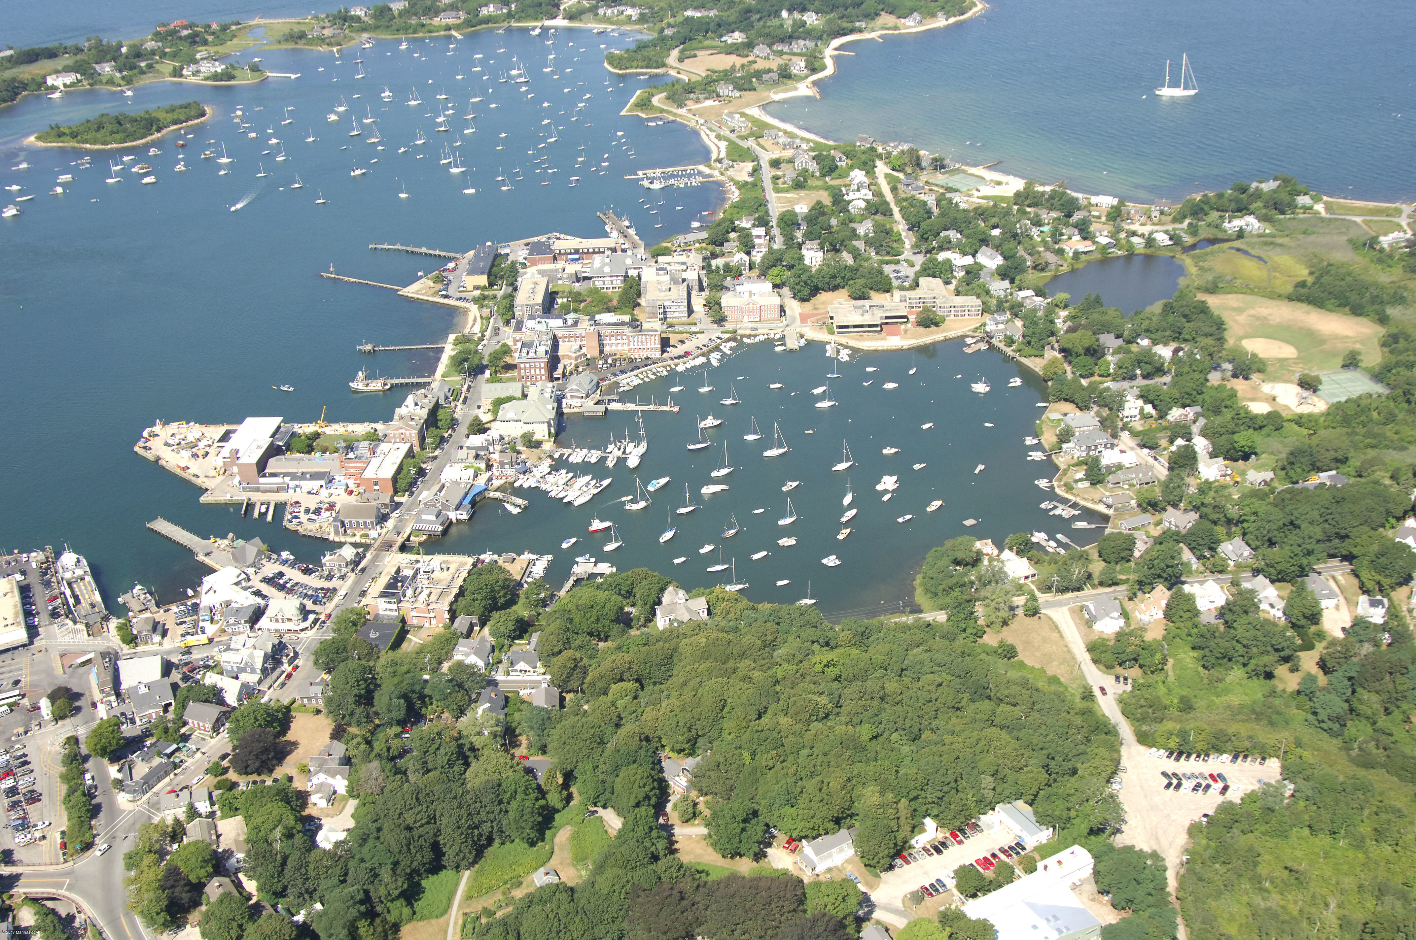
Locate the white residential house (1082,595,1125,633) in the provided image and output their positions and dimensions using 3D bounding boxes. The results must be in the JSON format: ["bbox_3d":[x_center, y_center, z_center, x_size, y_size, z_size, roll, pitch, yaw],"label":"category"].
[{"bbox_3d":[158.970,57.470,563.550,12.960,7.910,14.530,1,27,7],"label":"white residential house"}]

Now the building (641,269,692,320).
[{"bbox_3d":[-26.790,-113.690,908.380,29.500,13.800,58.000,-2,27,2],"label":"building"}]

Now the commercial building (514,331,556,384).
[{"bbox_3d":[-101.910,-68.010,841.920,17.750,14.250,48.610,-3,27,0],"label":"commercial building"}]

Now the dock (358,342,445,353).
[{"bbox_3d":[-186.950,-74.920,862.050,54.070,3.500,8.000,-2,28,2],"label":"dock"}]

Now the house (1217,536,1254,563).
[{"bbox_3d":[225.550,35.050,602.340,11.350,8.180,9.880,-3,27,-2],"label":"house"}]

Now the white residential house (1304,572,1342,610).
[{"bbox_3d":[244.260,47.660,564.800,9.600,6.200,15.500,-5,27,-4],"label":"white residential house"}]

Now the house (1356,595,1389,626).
[{"bbox_3d":[264.490,55.180,561.860,9.200,7.500,10.800,0,28,4],"label":"house"}]

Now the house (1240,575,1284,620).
[{"bbox_3d":[225.070,51.370,572.670,10.600,9.300,21.000,-4,28,-2],"label":"house"}]

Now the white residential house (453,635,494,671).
[{"bbox_3d":[-93.620,72.720,559.560,13.160,7.930,12.990,1,27,7],"label":"white residential house"}]

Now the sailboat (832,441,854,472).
[{"bbox_3d":[67.080,-7.490,701.590,12.210,15.300,3.810,-16,31,-23],"label":"sailboat"}]

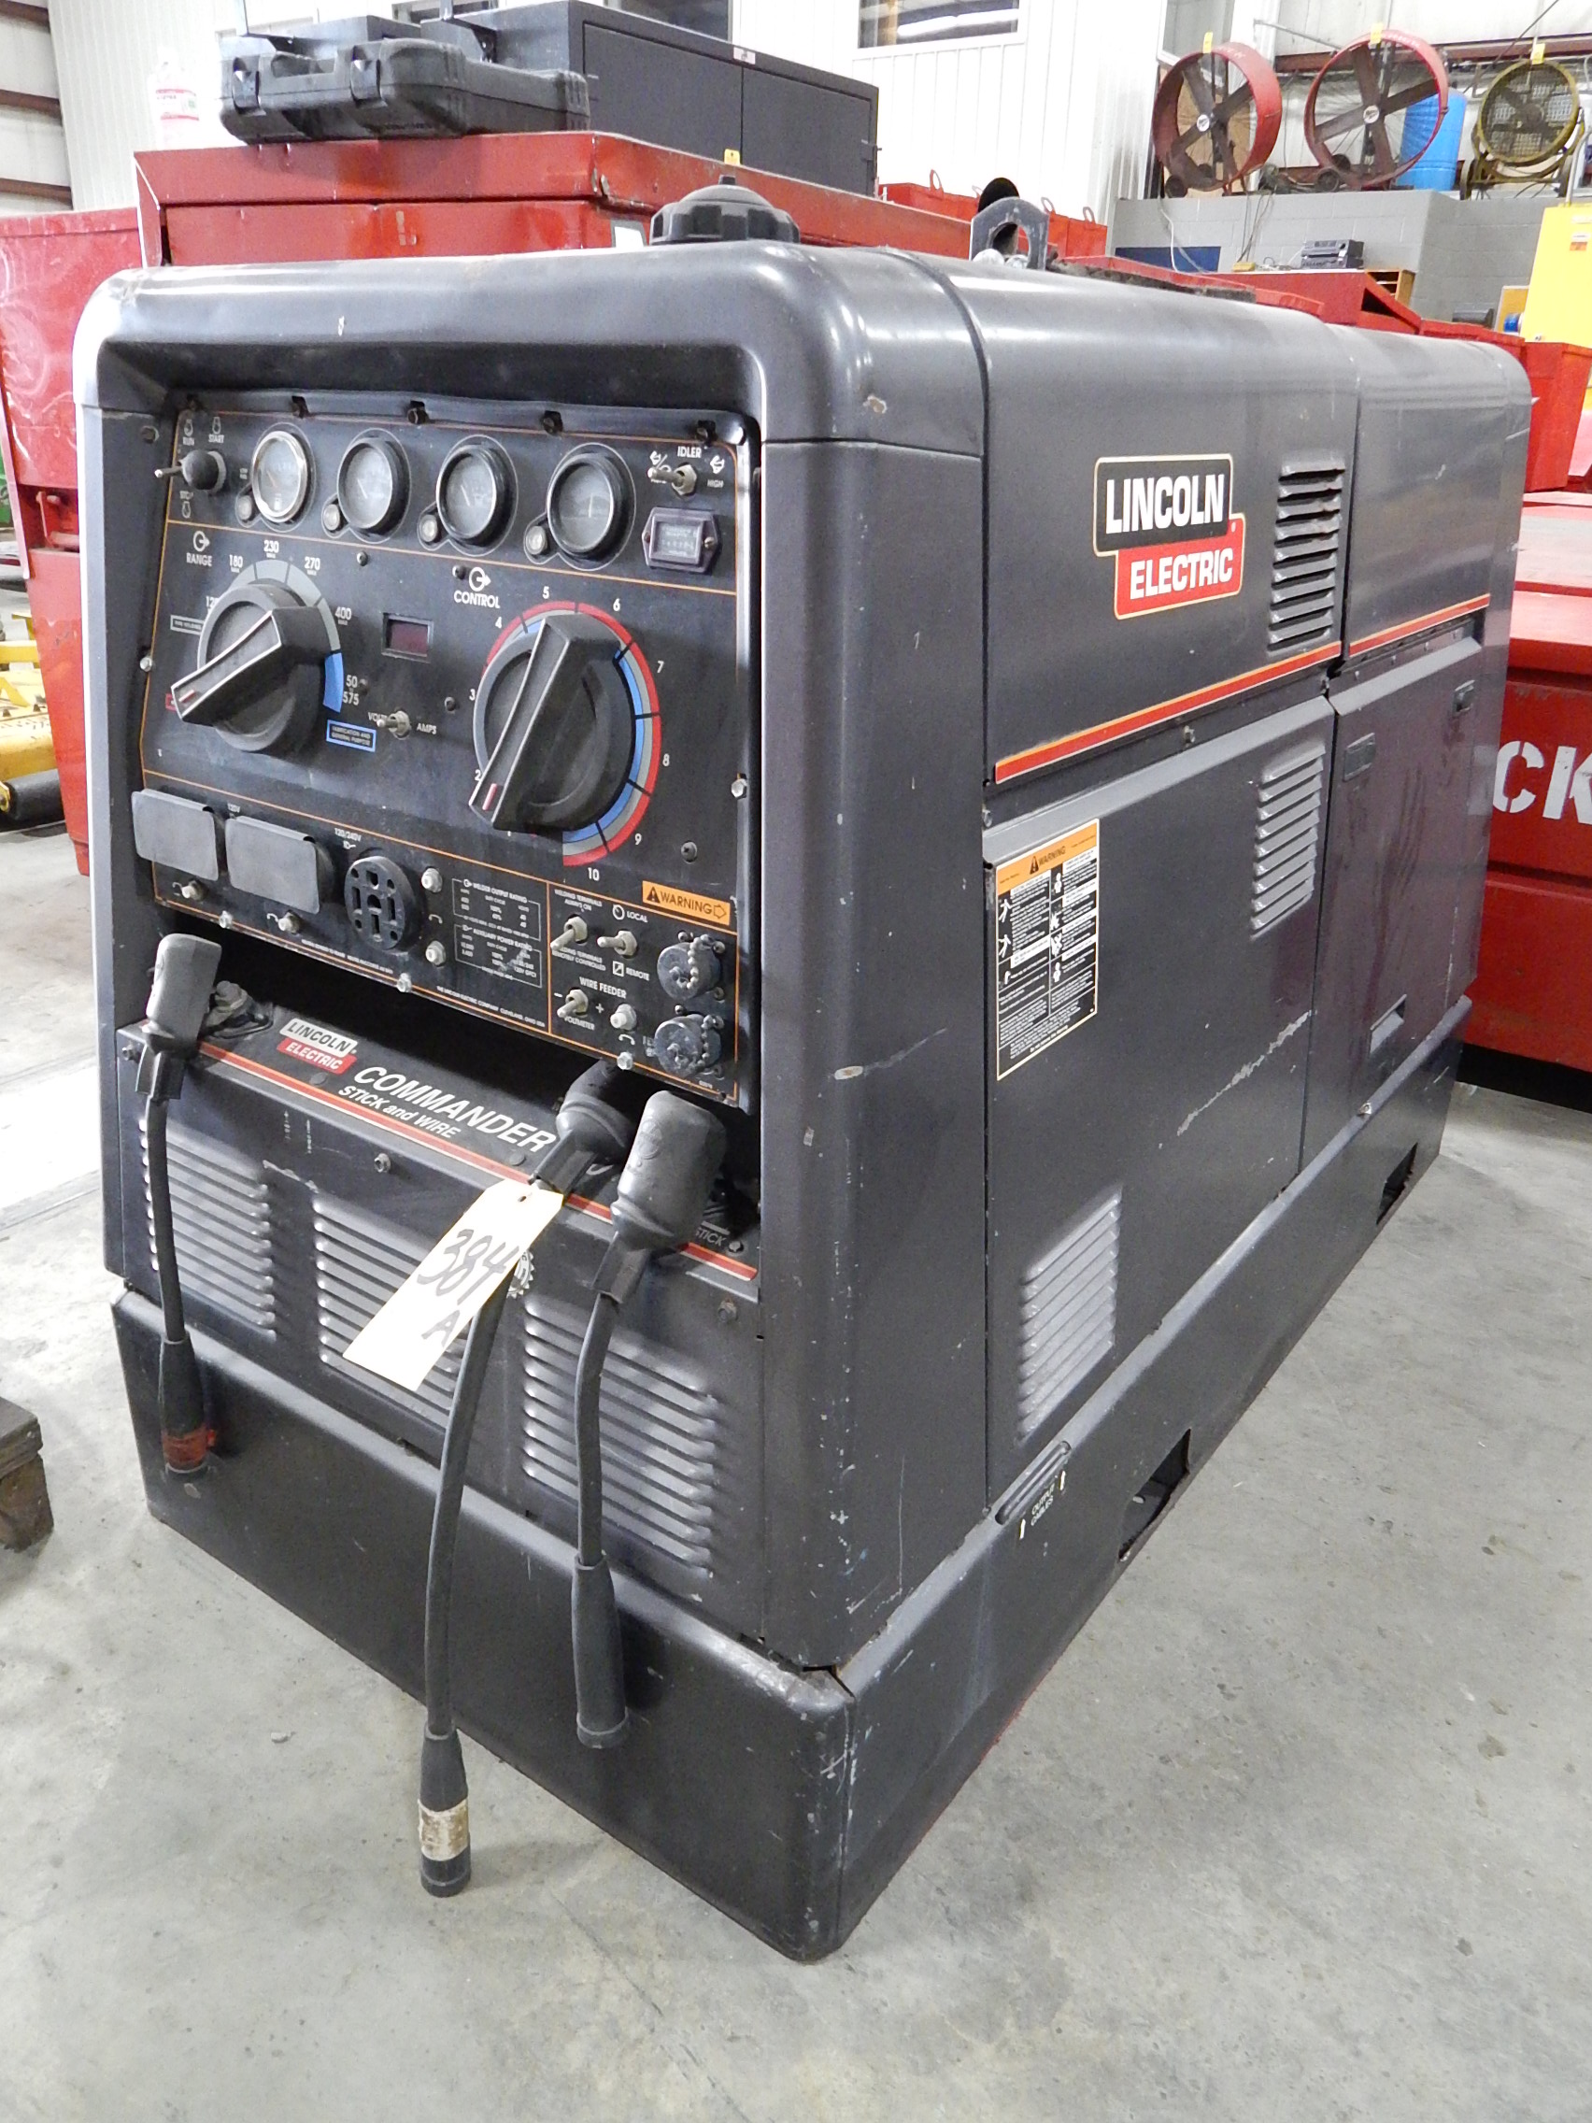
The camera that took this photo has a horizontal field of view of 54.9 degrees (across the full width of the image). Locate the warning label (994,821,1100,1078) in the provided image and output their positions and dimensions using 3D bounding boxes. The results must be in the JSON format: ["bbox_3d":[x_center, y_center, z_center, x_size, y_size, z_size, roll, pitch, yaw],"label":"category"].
[{"bbox_3d":[0.174,-0.077,1.038,0.004,0.144,0.146,12,25,34],"label":"warning label"}]

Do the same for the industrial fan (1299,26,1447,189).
[{"bbox_3d":[5.085,-8.352,13.450,1.170,1.210,0.480,16,36,29],"label":"industrial fan"}]

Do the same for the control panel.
[{"bbox_3d":[-0.268,-0.224,0.984,0.601,0.364,0.075,18,19,32],"label":"control panel"}]

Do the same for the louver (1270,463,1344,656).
[{"bbox_3d":[0.444,-0.431,1.315,0.016,0.150,0.164,12,25,34],"label":"louver"}]

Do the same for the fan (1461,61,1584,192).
[{"bbox_3d":[6.428,-8.252,13.550,0.970,1.050,0.520,16,28,29],"label":"fan"}]

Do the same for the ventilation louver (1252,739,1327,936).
[{"bbox_3d":[0.458,-0.203,1.405,0.016,0.149,0.163,12,25,34],"label":"ventilation louver"}]

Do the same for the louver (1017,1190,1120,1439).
[{"bbox_3d":[0.215,0.193,1.176,0.016,0.143,0.166,12,25,34],"label":"louver"}]

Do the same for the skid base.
[{"bbox_3d":[0.147,0.164,1.808,0.823,0.242,1.580,18,29,32],"label":"skid base"}]

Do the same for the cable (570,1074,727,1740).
[{"bbox_3d":[-0.100,0.242,0.967,0.085,0.481,0.105,18,29,32],"label":"cable"}]

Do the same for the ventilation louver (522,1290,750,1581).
[{"bbox_3d":[-0.121,0.252,1.023,0.176,0.145,0.016,18,24,32],"label":"ventilation louver"}]

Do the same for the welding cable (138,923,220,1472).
[{"bbox_3d":[-0.500,0.126,1.241,0.080,0.478,0.100,18,29,32],"label":"welding cable"}]

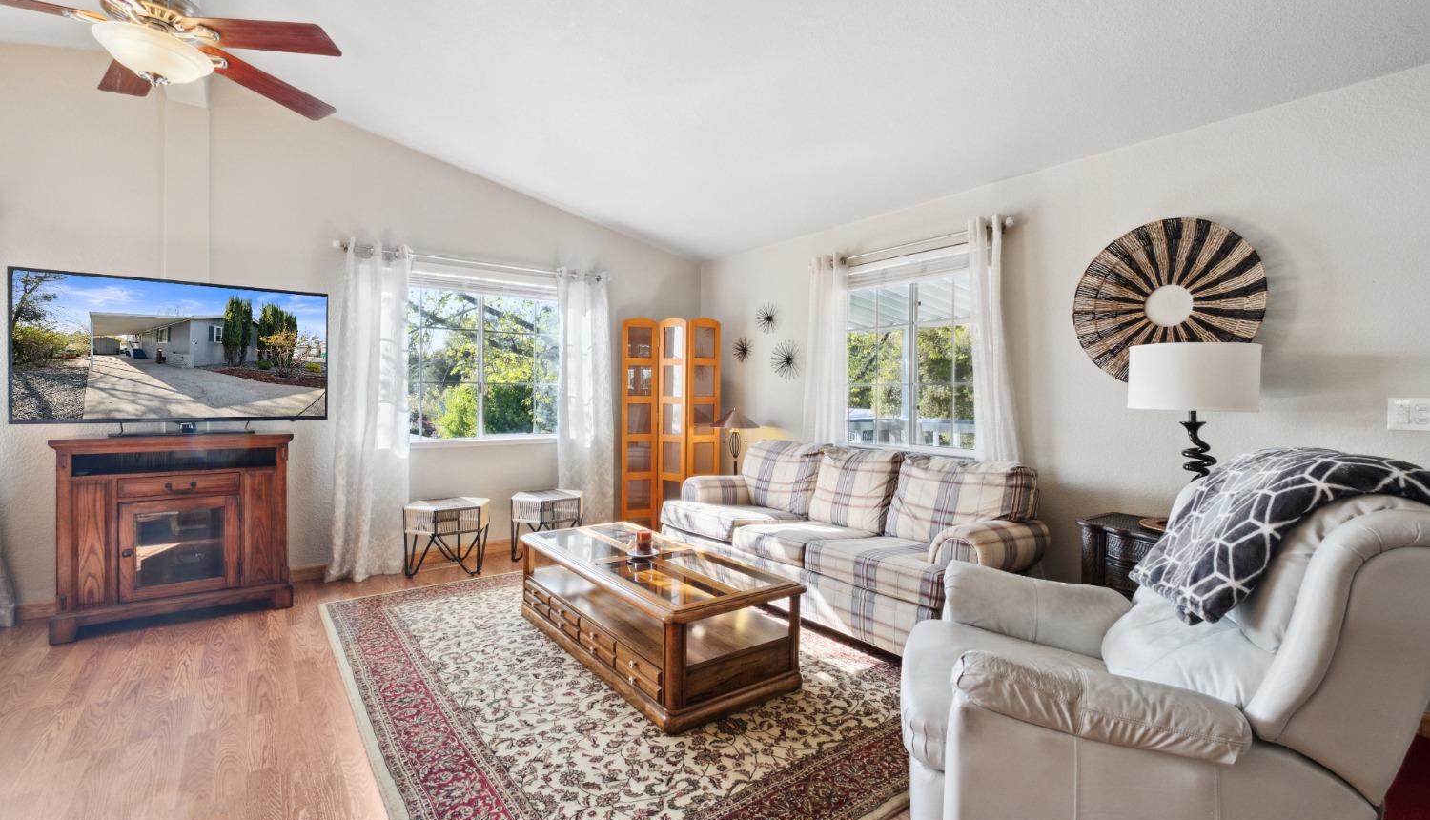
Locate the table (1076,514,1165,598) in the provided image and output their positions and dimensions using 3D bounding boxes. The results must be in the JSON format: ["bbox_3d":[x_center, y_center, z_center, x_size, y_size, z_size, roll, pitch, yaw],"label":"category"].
[{"bbox_3d":[1.923,0.786,2.492,0.420,0.585,0.580,0,1,-37],"label":"table"}]

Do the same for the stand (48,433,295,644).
[{"bbox_3d":[-2.756,0.600,3.131,0.905,0.920,0.470,0,0,-33],"label":"stand"}]

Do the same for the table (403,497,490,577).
[{"bbox_3d":[-1.765,0.840,3.955,0.550,0.435,0.480,0,1,-38],"label":"table"}]

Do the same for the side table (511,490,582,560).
[{"bbox_3d":[-1.225,0.838,4.345,0.550,0.435,0.480,0,1,-38],"label":"side table"}]

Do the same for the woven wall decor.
[{"bbox_3d":[2.008,-0.472,2.660,0.090,0.745,0.740,0,0,-36],"label":"woven wall decor"}]

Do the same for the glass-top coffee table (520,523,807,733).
[{"bbox_3d":[-0.334,0.874,2.725,0.630,0.392,1.450,0,1,-37],"label":"glass-top coffee table"}]

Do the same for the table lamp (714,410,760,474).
[{"bbox_3d":[0.172,0.273,4.600,0.360,0.570,0.360,0,0,0],"label":"table lamp"}]

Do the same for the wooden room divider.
[{"bbox_3d":[-0.370,0.139,5.000,0.860,1.830,0.220,0,0,8],"label":"wooden room divider"}]

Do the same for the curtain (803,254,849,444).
[{"bbox_3d":[0.769,0.004,4.120,0.120,2.120,0.420,0,1,-38],"label":"curtain"}]

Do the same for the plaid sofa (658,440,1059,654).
[{"bbox_3d":[0.632,0.643,3.359,0.900,0.850,2.120,0,1,-37],"label":"plaid sofa"}]

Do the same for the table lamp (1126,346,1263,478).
[{"bbox_3d":[1.998,0.116,2.500,0.440,0.760,0.440,0,1,37],"label":"table lamp"}]

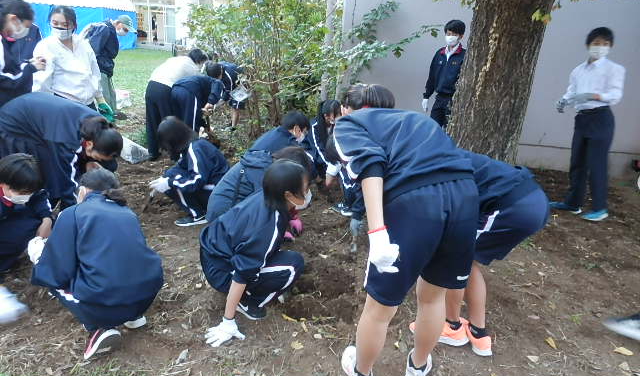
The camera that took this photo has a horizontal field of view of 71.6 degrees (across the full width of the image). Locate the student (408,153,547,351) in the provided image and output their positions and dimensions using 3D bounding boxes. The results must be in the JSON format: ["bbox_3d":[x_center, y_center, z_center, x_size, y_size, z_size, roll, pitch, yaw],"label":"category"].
[{"bbox_3d":[0.682,0.234,2.244,0.900,0.980,0.440,11,20,22],"label":"student"}]

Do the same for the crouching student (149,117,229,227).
[{"bbox_3d":[-0.952,-0.141,3.209,0.620,0.800,0.460,-1,20,-17],"label":"crouching student"}]

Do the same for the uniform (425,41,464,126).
[{"bbox_3d":[1.362,-0.853,4.849,0.500,1.360,0.290,13,21,24],"label":"uniform"}]

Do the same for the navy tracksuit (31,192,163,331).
[{"bbox_3d":[-0.986,0.291,1.994,0.570,0.620,0.490,16,22,30],"label":"navy tracksuit"}]

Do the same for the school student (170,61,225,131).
[{"bbox_3d":[-1.336,-0.833,4.931,0.750,1.060,0.460,-12,24,-38],"label":"school student"}]

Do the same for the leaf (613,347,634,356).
[{"bbox_3d":[1.508,0.812,2.201,0.083,0.022,0.065,-8,23,-33],"label":"leaf"}]

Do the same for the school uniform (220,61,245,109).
[{"bbox_3d":[-1.249,-1.447,6.197,0.500,0.700,0.420,1,19,-11],"label":"school uniform"}]

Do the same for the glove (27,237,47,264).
[{"bbox_3d":[-1.416,0.313,2.225,0.100,0.150,0.100,11,20,17],"label":"glove"}]

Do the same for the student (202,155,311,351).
[{"bbox_3d":[-0.352,0.279,2.366,0.600,0.870,0.530,1,20,-5],"label":"student"}]

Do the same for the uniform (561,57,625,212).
[{"bbox_3d":[2.443,-0.451,3.953,0.400,1.330,0.500,-8,22,-32],"label":"uniform"}]

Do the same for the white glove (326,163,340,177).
[{"bbox_3d":[0.108,-0.145,3.555,0.120,0.100,0.100,-10,23,-34],"label":"white glove"}]

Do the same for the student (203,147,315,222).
[{"bbox_3d":[-0.382,0.094,2.806,0.700,0.770,0.500,-1,19,-11],"label":"student"}]

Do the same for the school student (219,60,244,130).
[{"bbox_3d":[-1.280,-1.307,6.245,0.580,1.020,0.440,1,19,-11],"label":"school student"}]

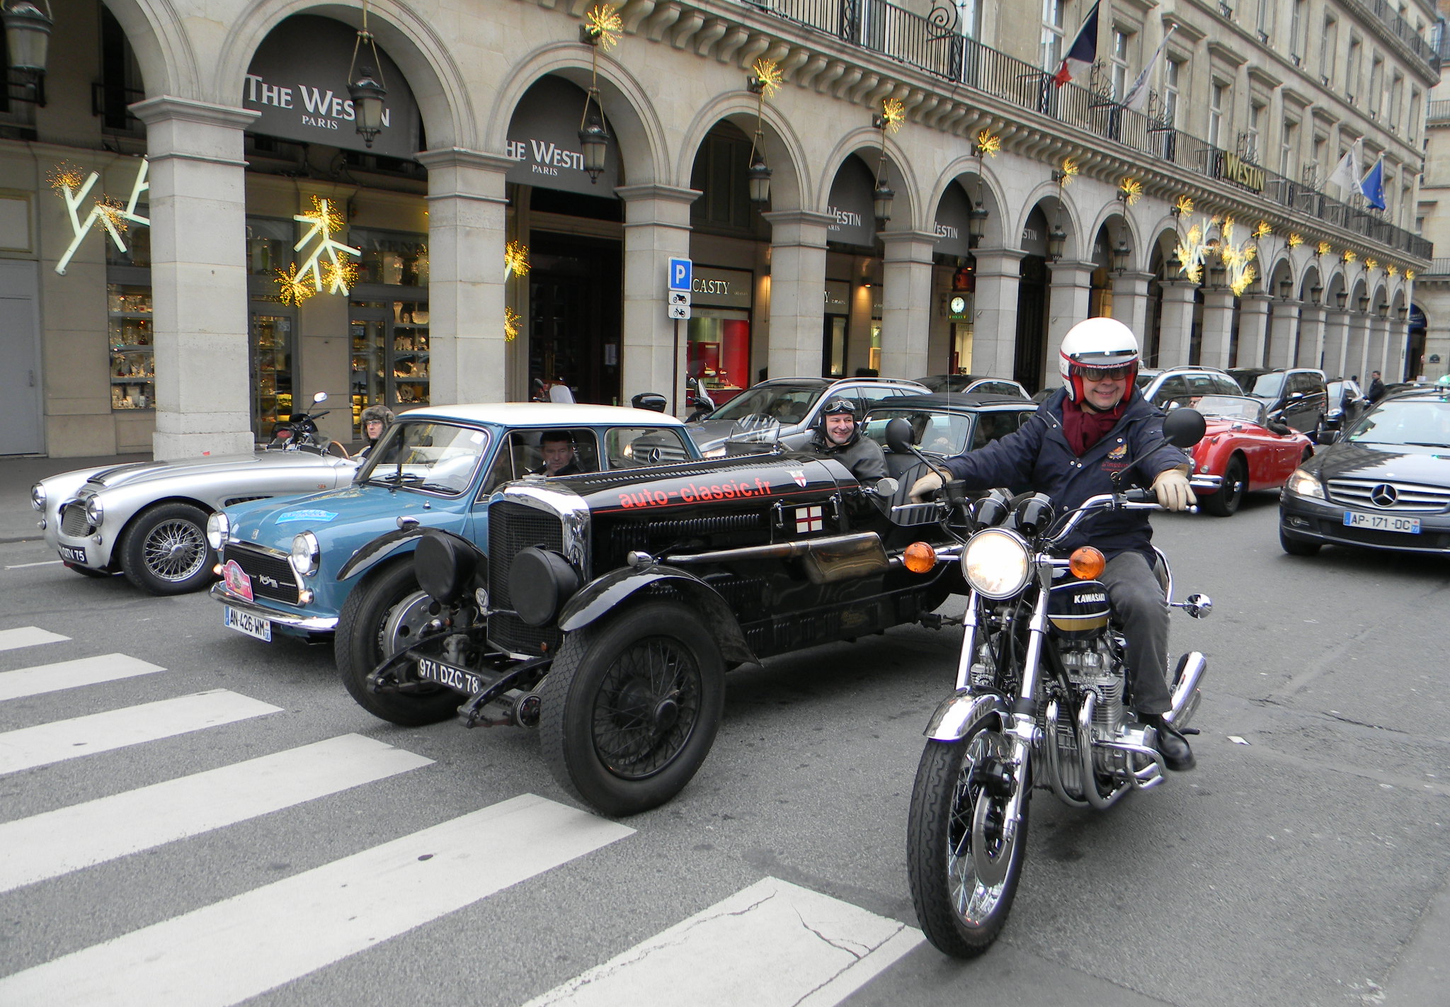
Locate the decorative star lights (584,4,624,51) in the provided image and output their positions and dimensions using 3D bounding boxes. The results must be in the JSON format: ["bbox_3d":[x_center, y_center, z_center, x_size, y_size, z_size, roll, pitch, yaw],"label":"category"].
[{"bbox_3d":[-1.545,-6.039,14.848,0.380,0.620,0.560,8,9,41],"label":"decorative star lights"}]

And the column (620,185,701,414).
[{"bbox_3d":[-1.054,-2.776,18.161,0.845,4.013,1.012,8,9,41],"label":"column"}]

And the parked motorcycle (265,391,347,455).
[{"bbox_3d":[-4.021,-0.497,11.553,0.800,1.140,2.050,2,7,0],"label":"parked motorcycle"}]

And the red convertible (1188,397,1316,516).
[{"bbox_3d":[6.178,-0.698,14.597,1.640,1.360,4.450,8,10,44],"label":"red convertible"}]

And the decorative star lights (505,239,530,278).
[{"bbox_3d":[-3.180,-3.664,17.561,0.500,0.560,0.560,8,9,41],"label":"decorative star lights"}]

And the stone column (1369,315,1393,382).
[{"bbox_3d":[29.281,-6.226,52.681,0.867,4.125,1.039,8,9,41],"label":"stone column"}]

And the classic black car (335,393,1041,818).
[{"bbox_3d":[0.259,0.261,5.690,1.680,1.360,4.300,8,10,44],"label":"classic black car"}]

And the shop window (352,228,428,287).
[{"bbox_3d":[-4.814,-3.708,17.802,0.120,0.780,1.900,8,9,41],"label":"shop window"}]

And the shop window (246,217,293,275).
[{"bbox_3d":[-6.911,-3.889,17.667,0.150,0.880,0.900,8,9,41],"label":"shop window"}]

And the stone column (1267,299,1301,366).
[{"bbox_3d":[20.219,-5.219,42.531,0.867,4.125,1.039,8,9,41],"label":"stone column"}]

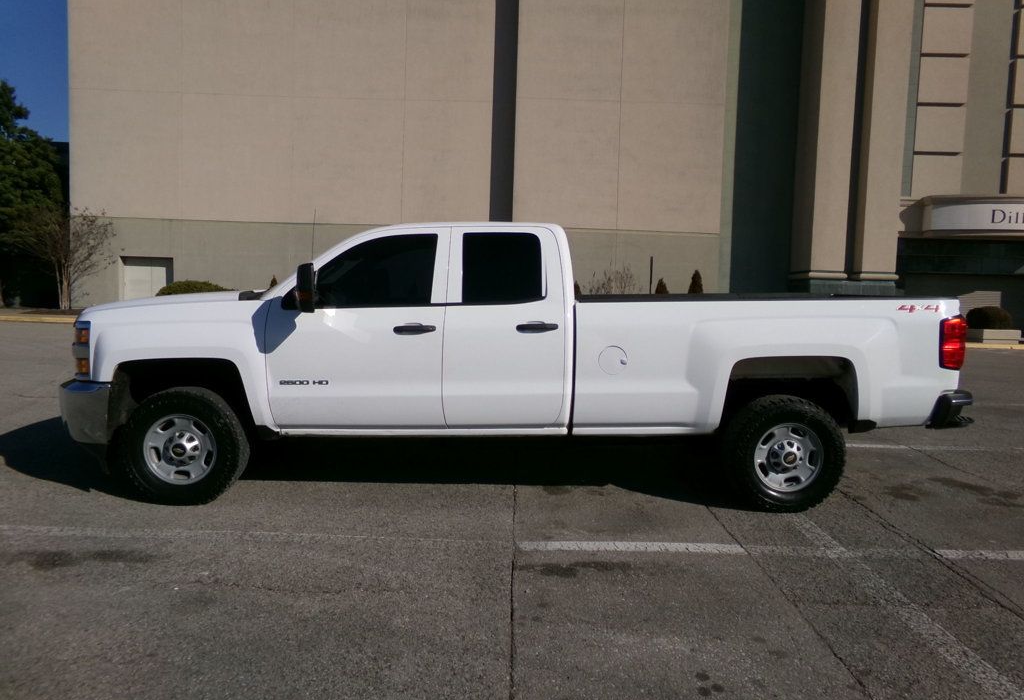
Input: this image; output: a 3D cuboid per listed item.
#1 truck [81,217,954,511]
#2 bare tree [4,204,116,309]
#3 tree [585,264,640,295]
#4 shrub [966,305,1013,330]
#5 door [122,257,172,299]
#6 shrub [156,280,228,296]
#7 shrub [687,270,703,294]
[{"bbox_3d":[-0.009,-0.012,5.574,6.320,1.980,2.120,1,5,-2],"label":"truck"},{"bbox_3d":[-15.933,-3.239,25.000,3.800,3.650,3.600,2,5,0],"label":"bare tree"},{"bbox_3d":[3.510,-1.904,24.800,1.800,2.100,1.600,2,5,0],"label":"tree"},{"bbox_3d":[13.748,-0.891,20.400,1.350,0.780,1.300,2,5,0],"label":"shrub"},{"bbox_3d":[-13.964,-2.529,27.200,1.930,2.100,0.120,2,5,0],"label":"door"},{"bbox_3d":[-11.250,-1.866,25.000,2.600,1.200,2.000,2,5,0],"label":"shrub"},{"bbox_3d":[6.341,-1.750,24.600,0.650,1.950,0.650,2,5,0],"label":"shrub"}]

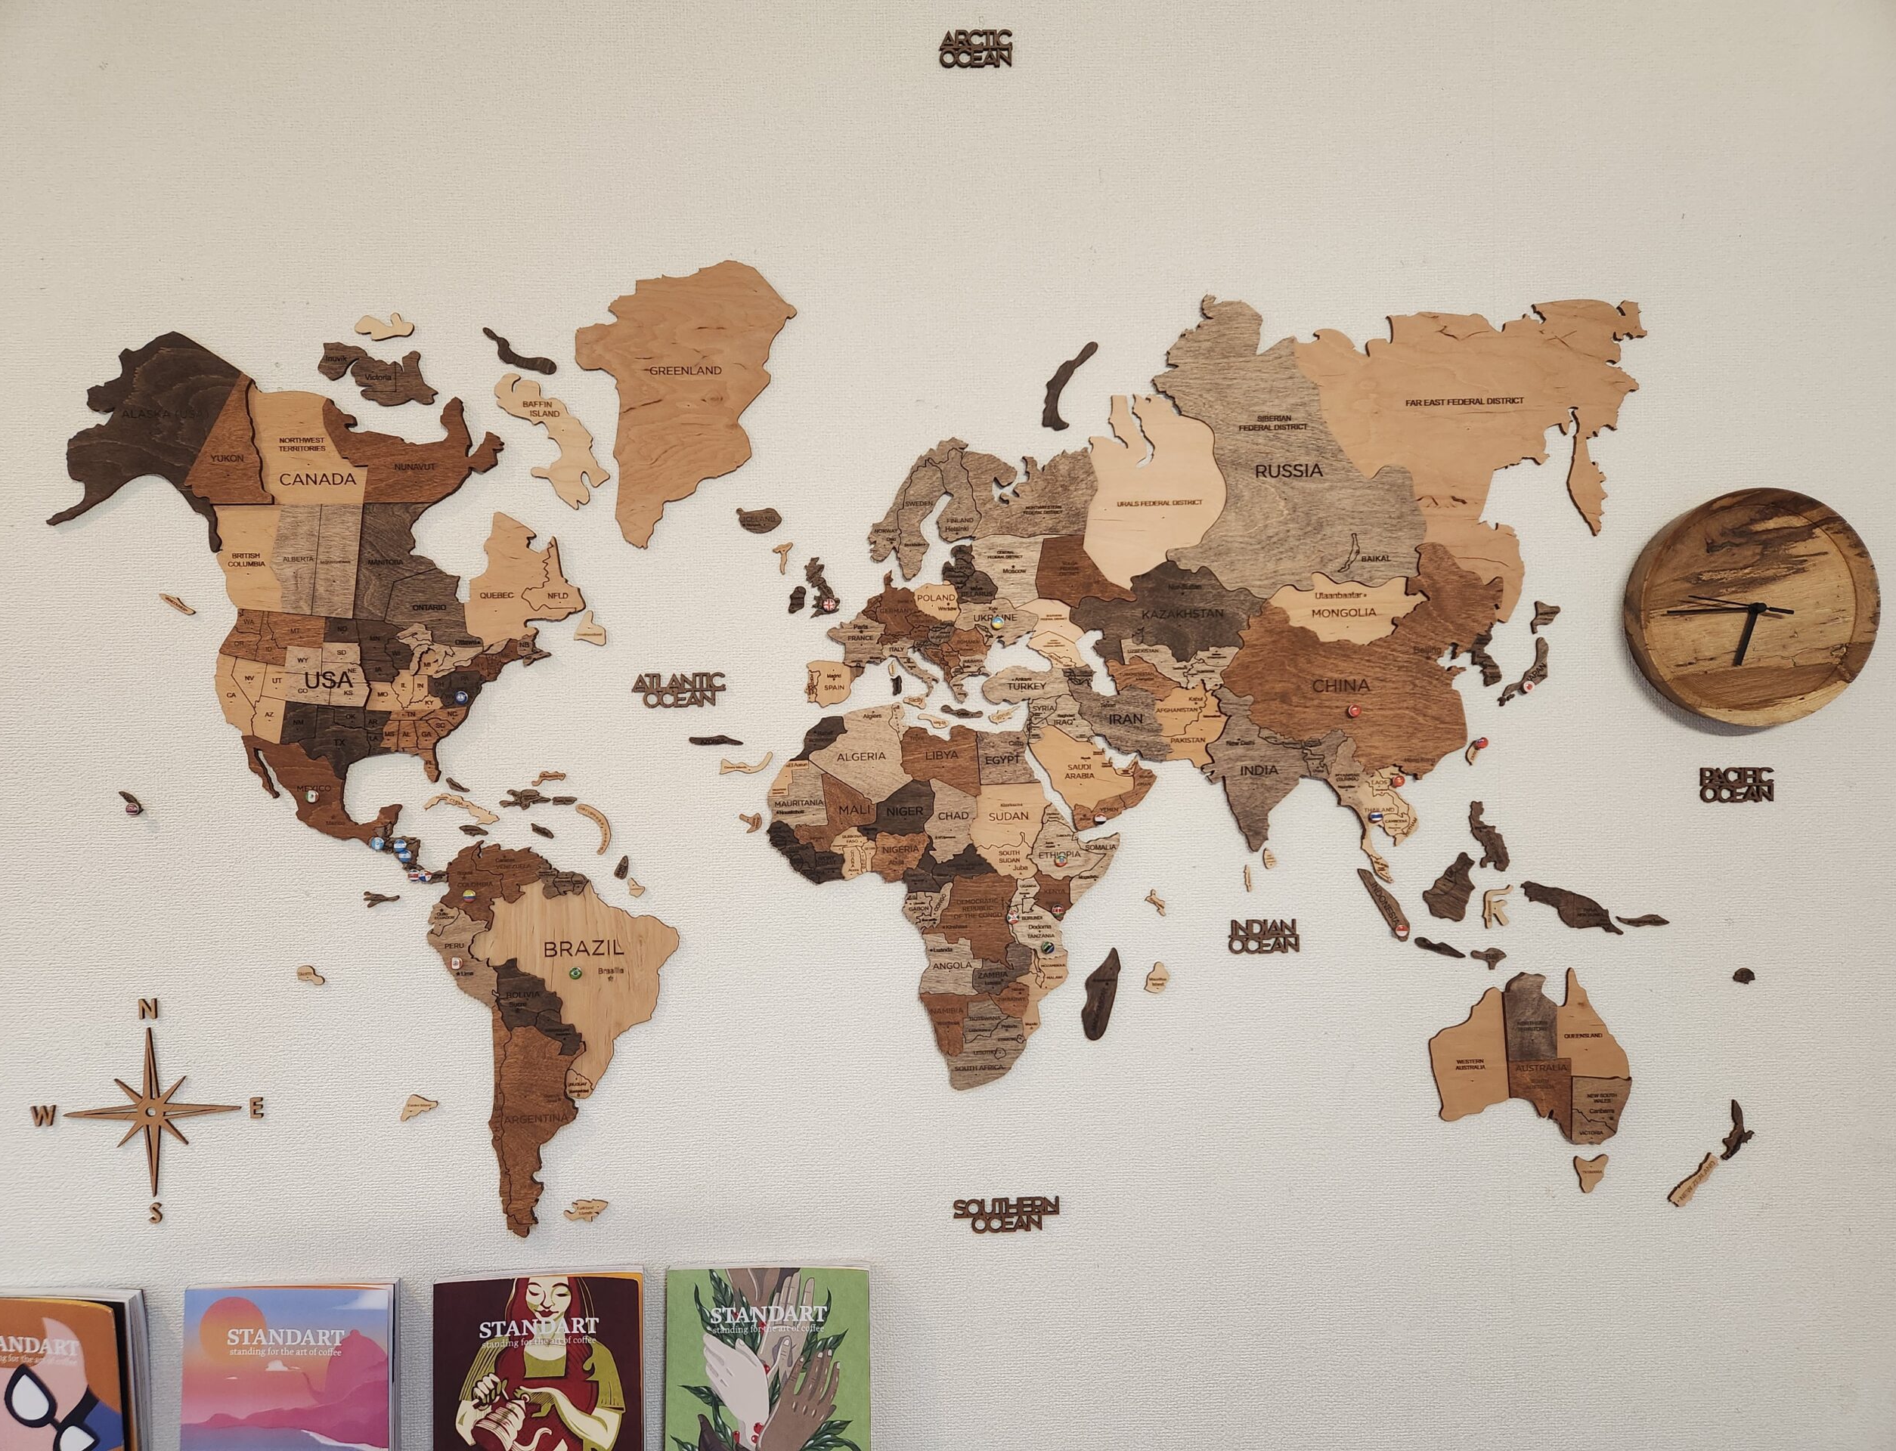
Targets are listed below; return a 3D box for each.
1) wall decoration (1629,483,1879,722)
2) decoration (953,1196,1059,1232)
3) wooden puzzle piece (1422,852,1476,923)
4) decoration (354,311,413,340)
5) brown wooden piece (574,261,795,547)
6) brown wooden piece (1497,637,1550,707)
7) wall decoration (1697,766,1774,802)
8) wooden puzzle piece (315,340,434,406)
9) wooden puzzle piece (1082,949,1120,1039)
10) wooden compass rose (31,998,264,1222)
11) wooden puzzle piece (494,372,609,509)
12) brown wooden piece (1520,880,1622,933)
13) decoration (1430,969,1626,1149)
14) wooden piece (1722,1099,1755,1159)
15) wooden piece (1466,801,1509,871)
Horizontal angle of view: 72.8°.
[{"bbox_3d":[0.702,-0.102,1.126,0.205,0.205,0.032,-1,1,-2],"label":"wall decoration"},{"bbox_3d":[0.051,0.430,1.133,0.092,0.033,0.006,-1,1,-2],"label":"decoration"},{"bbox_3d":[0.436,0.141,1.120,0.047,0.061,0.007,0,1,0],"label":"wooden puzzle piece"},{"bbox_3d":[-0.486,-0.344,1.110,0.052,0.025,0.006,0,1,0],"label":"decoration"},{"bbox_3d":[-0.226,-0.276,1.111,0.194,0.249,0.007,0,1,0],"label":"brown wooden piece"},{"bbox_3d":[0.506,-0.047,1.134,0.046,0.061,0.007,-1,1,-2],"label":"brown wooden piece"},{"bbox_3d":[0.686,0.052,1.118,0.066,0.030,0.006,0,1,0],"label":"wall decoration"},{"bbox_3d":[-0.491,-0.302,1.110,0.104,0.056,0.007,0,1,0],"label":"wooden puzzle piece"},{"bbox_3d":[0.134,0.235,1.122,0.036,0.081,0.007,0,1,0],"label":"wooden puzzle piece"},{"bbox_3d":[-0.689,0.332,1.111,0.198,0.195,0.006,-1,1,-2],"label":"wooden compass rose"},{"bbox_3d":[-0.339,-0.244,1.107,0.098,0.115,0.007,-1,1,-2],"label":"wooden puzzle piece"},{"bbox_3d":[0.551,0.161,1.140,0.092,0.047,0.007,-1,1,-2],"label":"brown wooden piece"},{"bbox_3d":[0.515,0.294,1.141,0.181,0.157,0.008,-1,1,-2],"label":"decoration"},{"bbox_3d":[0.703,0.360,1.148,0.030,0.054,0.007,-1,1,-2],"label":"wooden piece"},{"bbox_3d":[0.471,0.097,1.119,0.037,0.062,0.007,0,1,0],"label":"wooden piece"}]

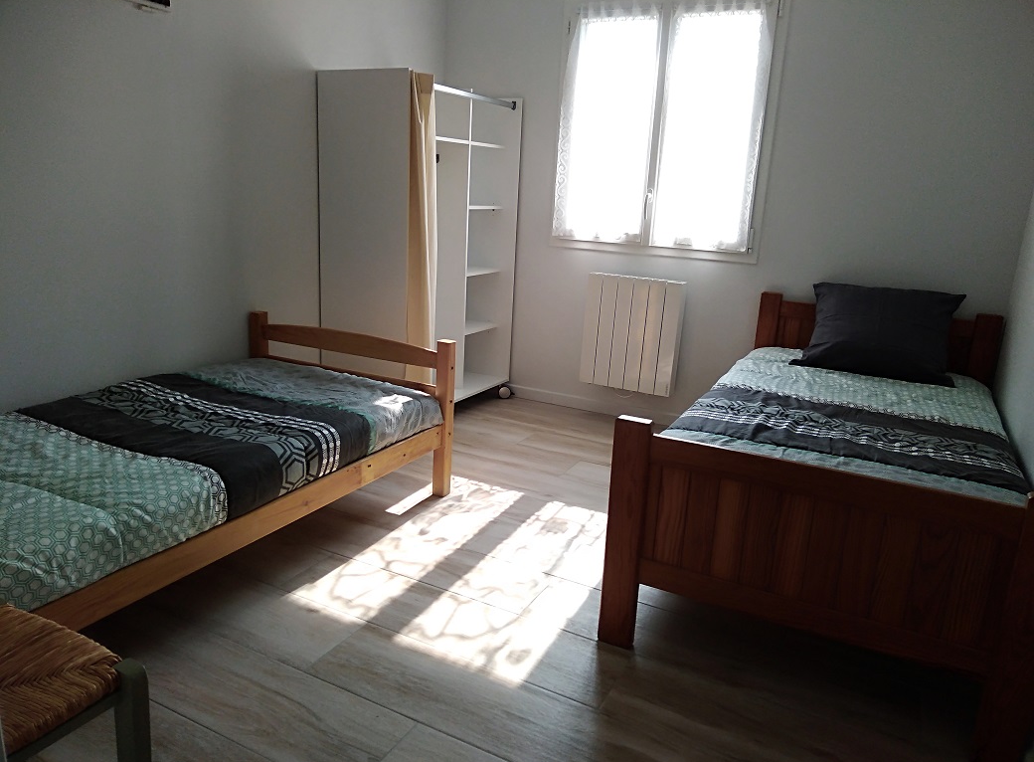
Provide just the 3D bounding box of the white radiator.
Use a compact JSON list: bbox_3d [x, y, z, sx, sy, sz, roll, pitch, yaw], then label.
[{"bbox_3d":[0.564,-0.232,4.090,0.463,0.546,0.087,10,16,26],"label":"white radiator"}]

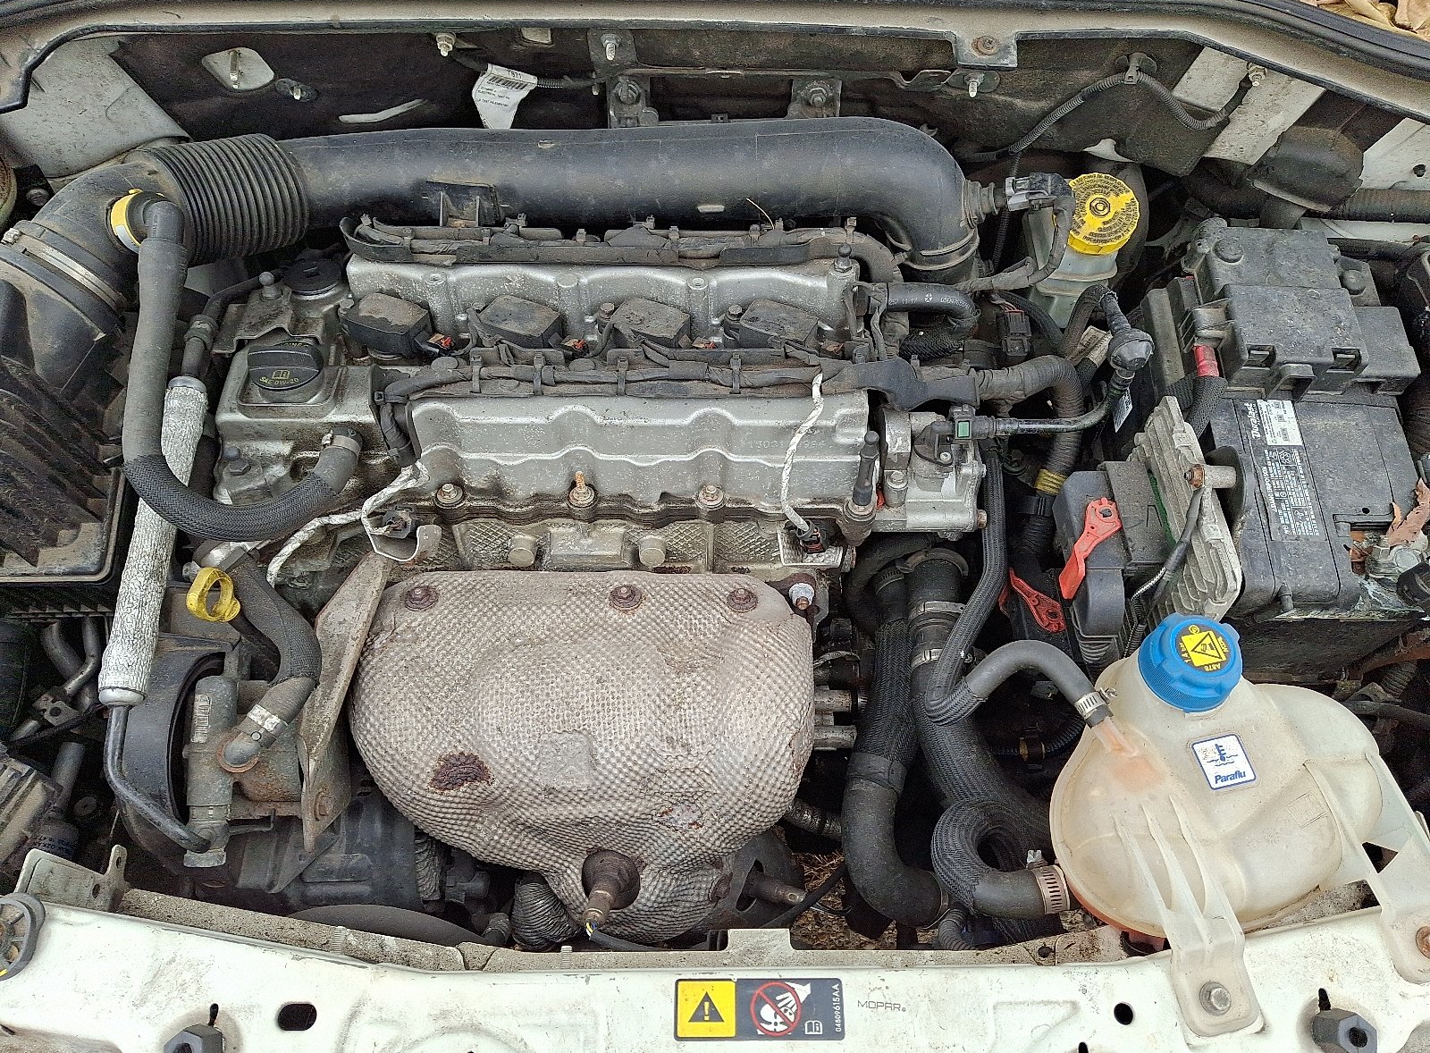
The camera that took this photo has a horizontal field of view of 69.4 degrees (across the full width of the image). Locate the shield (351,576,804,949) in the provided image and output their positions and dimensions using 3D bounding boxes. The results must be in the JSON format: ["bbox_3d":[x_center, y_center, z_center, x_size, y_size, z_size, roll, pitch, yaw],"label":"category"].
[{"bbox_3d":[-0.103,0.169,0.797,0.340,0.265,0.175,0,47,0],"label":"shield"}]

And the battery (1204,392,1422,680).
[{"bbox_3d":[0.533,-0.016,1.003,0.175,0.190,0.278,0,64,0],"label":"battery"}]

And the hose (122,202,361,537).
[{"bbox_3d":[-0.338,-0.098,0.776,0.170,0.140,0.230,0,64,0],"label":"hose"}]

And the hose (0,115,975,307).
[{"bbox_3d":[-0.160,-0.231,0.878,0.760,0.130,0.185,0,64,0],"label":"hose"}]

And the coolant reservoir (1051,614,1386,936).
[{"bbox_3d":[0.352,0.180,0.711,0.235,0.205,0.195,0,64,0],"label":"coolant reservoir"}]

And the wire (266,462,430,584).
[{"bbox_3d":[-0.275,-0.003,0.775,0.140,0.100,0.065,0,64,0],"label":"wire"}]

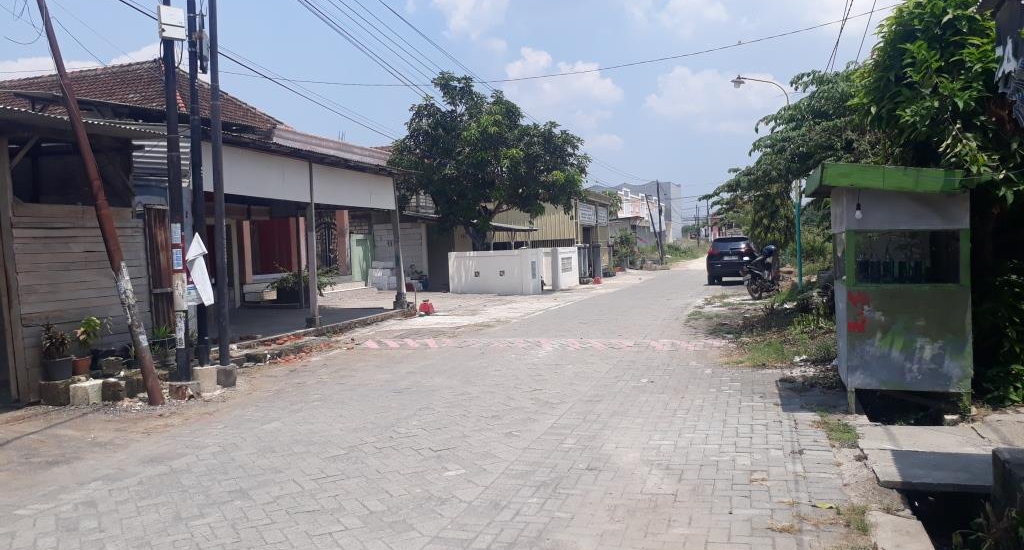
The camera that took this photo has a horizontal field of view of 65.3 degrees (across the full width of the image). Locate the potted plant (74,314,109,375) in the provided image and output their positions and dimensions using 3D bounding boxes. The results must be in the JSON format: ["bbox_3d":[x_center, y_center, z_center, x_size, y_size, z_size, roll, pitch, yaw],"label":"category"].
[{"bbox_3d":[-4.681,0.775,8.850,0.380,0.650,0.360,-1,2,16],"label":"potted plant"}]

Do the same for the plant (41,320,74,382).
[{"bbox_3d":[-4.871,0.775,8.550,0.340,0.630,0.340,-1,2,16],"label":"plant"}]

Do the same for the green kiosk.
[{"bbox_3d":[3.369,0.109,7.258,1.200,2.130,1.500,-1,2,14],"label":"green kiosk"}]

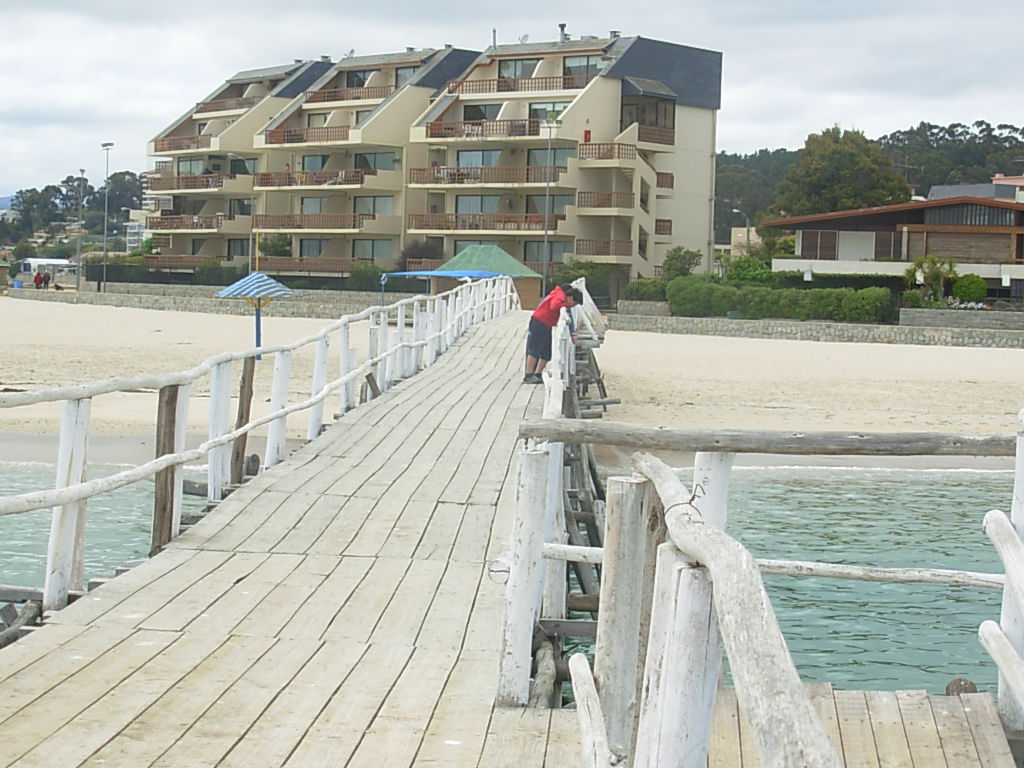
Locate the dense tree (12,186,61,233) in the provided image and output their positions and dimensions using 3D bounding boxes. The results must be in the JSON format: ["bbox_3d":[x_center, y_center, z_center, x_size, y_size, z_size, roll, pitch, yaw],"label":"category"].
[{"bbox_3d":[-156.512,-57.108,740.000,15.500,15.500,14.000,1,3,0],"label":"dense tree"}]

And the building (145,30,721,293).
[{"bbox_3d":[-6.439,-14.933,155.151,17.500,16.300,45.000,-2,4,-43],"label":"building"}]

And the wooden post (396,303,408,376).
[{"bbox_3d":[-1.412,-0.555,29.000,0.130,0.960,0.130,1,3,0],"label":"wooden post"}]

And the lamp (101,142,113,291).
[{"bbox_3d":[-26.875,-11.068,149.000,0.850,9.800,0.600,3,4,33],"label":"lamp"}]

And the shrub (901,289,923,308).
[{"bbox_3d":[19.724,-4.221,111.000,1.050,0.980,1.000,1,3,0],"label":"shrub"}]

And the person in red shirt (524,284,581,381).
[{"bbox_3d":[0.530,-0.651,28.700,0.720,1.250,0.450,1,3,3],"label":"person in red shirt"}]

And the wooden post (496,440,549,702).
[{"bbox_3d":[0.044,0.717,8.400,0.120,0.970,0.120,4,3,0],"label":"wooden post"}]

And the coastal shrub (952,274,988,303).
[{"bbox_3d":[22.616,-4.704,111.036,1.750,1.407,1.700,2,3,0],"label":"coastal shrub"}]

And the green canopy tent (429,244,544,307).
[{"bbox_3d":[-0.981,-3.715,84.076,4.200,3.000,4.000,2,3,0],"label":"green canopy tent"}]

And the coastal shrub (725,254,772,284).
[{"bbox_3d":[12.123,-5.783,116.046,2.400,1.800,2.200,2,3,0],"label":"coastal shrub"}]

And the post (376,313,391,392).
[{"bbox_3d":[-1.614,-0.406,28.300,0.100,1.014,0.100,2,3,0],"label":"post"}]

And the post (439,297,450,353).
[{"bbox_3d":[-1.251,-1.098,41.500,0.120,1.016,0.120,2,3,0],"label":"post"}]

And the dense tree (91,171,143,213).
[{"bbox_3d":[-130.180,-63.033,740.000,17.000,15.000,15.000,1,3,0],"label":"dense tree"}]

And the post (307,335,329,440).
[{"bbox_3d":[-1.806,0.033,20.900,0.105,0.971,0.105,5,3,0],"label":"post"}]

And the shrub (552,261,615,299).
[{"bbox_3d":[3.944,-5.681,124.000,3.300,2.250,2.600,1,3,0],"label":"shrub"}]

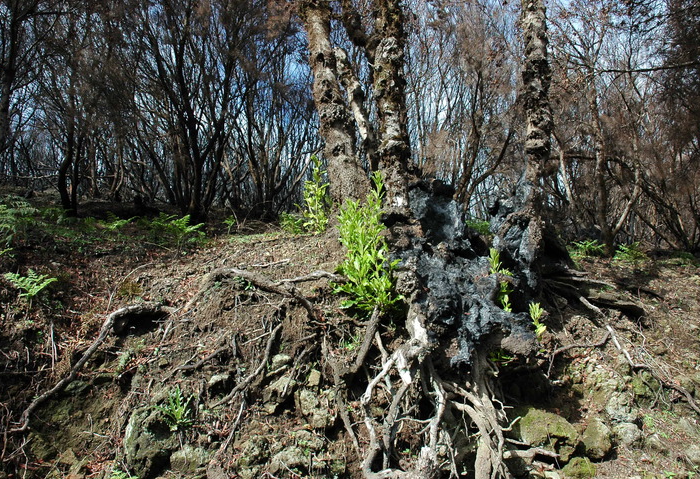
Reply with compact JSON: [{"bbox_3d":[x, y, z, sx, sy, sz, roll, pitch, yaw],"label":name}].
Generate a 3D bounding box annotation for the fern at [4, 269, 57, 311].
[{"bbox_3d":[-2.783,0.436,4.700,0.453,0.366,0.400,0,-2,0],"label":"fern"}]

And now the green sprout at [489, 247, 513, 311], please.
[{"bbox_3d":[1.227,0.326,4.400,0.196,0.506,0.180,0,-2,0],"label":"green sprout"}]

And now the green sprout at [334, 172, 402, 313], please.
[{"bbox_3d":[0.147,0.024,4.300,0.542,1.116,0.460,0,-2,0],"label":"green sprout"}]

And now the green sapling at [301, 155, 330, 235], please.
[{"bbox_3d":[-0.332,-0.434,5.200,0.289,0.771,0.270,0,-2,0],"label":"green sapling"}]

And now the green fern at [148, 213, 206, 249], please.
[{"bbox_3d":[-2.026,-0.093,6.300,0.654,0.444,0.550,0,-2,0],"label":"green fern"}]

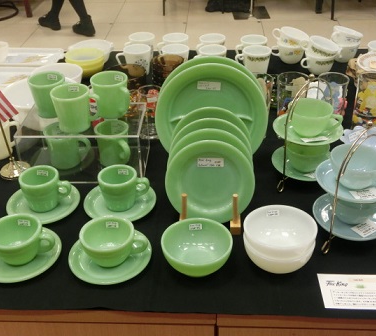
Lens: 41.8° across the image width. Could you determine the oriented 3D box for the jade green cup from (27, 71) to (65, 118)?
[{"bbox_3d":[-0.298,-0.159,1.102,0.108,0.084,0.079,14,38,20],"label":"jade green cup"}]

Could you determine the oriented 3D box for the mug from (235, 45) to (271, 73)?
[{"bbox_3d":[0.198,-0.320,1.506,0.115,0.081,0.087,-4,35,-5],"label":"mug"}]

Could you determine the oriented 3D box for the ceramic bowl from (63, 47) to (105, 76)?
[{"bbox_3d":[-0.333,-0.339,1.618,0.124,0.067,0.124,-2,34,0],"label":"ceramic bowl"}]

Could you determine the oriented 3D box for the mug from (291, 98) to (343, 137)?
[{"bbox_3d":[0.272,-0.101,1.047,0.119,0.059,0.093,6,36,10],"label":"mug"}]

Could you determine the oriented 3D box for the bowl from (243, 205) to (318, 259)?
[{"bbox_3d":[0.164,0.127,0.880,0.127,0.058,0.127,-1,34,1],"label":"bowl"}]

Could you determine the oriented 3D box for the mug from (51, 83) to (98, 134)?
[{"bbox_3d":[-0.237,-0.128,1.075,0.106,0.088,0.081,-6,34,-7],"label":"mug"}]

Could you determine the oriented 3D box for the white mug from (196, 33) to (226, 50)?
[{"bbox_3d":[0.074,-0.389,1.656,0.108,0.086,0.083,-27,42,-32],"label":"white mug"}]

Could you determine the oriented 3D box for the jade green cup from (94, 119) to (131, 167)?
[{"bbox_3d":[-0.166,-0.050,1.147,0.078,0.087,0.107,-23,41,-28],"label":"jade green cup"}]

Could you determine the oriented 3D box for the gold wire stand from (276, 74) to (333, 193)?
[{"bbox_3d":[0.255,-0.090,1.062,0.136,0.246,0.139,-1,35,0],"label":"gold wire stand"}]

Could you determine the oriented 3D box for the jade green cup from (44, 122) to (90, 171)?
[{"bbox_3d":[-0.273,-0.049,1.152,0.113,0.086,0.084,8,36,11],"label":"jade green cup"}]

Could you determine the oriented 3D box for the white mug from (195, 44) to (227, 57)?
[{"bbox_3d":[0.071,-0.333,1.574,0.108,0.086,0.083,-25,41,-31],"label":"white mug"}]

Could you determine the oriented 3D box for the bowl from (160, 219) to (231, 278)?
[{"bbox_3d":[0.018,0.152,0.888,0.127,0.058,0.127,-1,34,1],"label":"bowl"}]

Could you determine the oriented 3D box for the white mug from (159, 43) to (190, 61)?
[{"bbox_3d":[-0.048,-0.326,1.524,0.115,0.081,0.087,-25,42,-30],"label":"white mug"}]

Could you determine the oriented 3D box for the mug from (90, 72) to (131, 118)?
[{"bbox_3d":[-0.161,-0.154,1.089,0.081,0.084,0.110,-28,44,-33],"label":"mug"}]

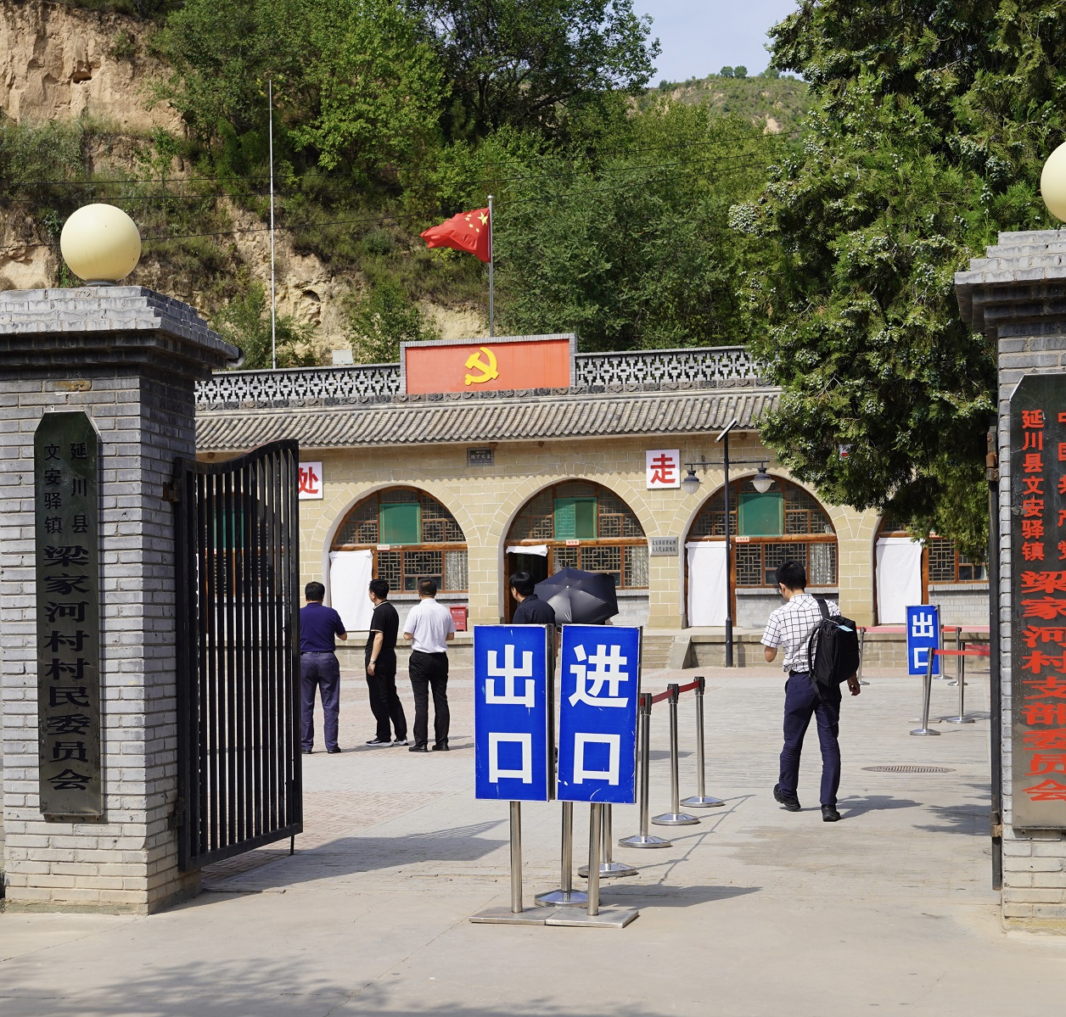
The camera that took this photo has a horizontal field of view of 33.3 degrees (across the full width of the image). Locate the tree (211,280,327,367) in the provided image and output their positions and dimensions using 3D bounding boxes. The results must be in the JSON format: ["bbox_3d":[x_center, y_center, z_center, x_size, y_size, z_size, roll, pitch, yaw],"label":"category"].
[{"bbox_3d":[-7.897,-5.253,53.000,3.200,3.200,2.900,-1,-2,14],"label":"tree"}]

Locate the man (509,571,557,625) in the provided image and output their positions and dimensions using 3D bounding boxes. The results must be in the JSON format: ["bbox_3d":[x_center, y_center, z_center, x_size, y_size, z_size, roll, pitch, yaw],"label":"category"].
[{"bbox_3d":[0.018,1.372,14.976,0.500,1.680,0.340,0,-2,-30],"label":"man"}]

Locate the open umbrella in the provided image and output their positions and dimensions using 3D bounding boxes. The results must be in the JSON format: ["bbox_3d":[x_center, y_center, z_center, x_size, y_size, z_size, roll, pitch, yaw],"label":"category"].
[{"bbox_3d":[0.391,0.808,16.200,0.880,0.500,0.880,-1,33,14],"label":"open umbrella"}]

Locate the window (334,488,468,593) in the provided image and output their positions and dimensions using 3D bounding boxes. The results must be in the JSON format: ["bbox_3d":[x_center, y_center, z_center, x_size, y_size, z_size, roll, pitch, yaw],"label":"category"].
[{"bbox_3d":[-2.961,0.723,40.000,3.100,2.350,0.250,-1,-2,13],"label":"window"}]

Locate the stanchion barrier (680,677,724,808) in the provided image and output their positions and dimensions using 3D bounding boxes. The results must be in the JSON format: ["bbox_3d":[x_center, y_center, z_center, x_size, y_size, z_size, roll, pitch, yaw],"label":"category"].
[{"bbox_3d":[1.240,1.698,13.100,0.320,0.920,0.320,-1,-2,14],"label":"stanchion barrier"}]

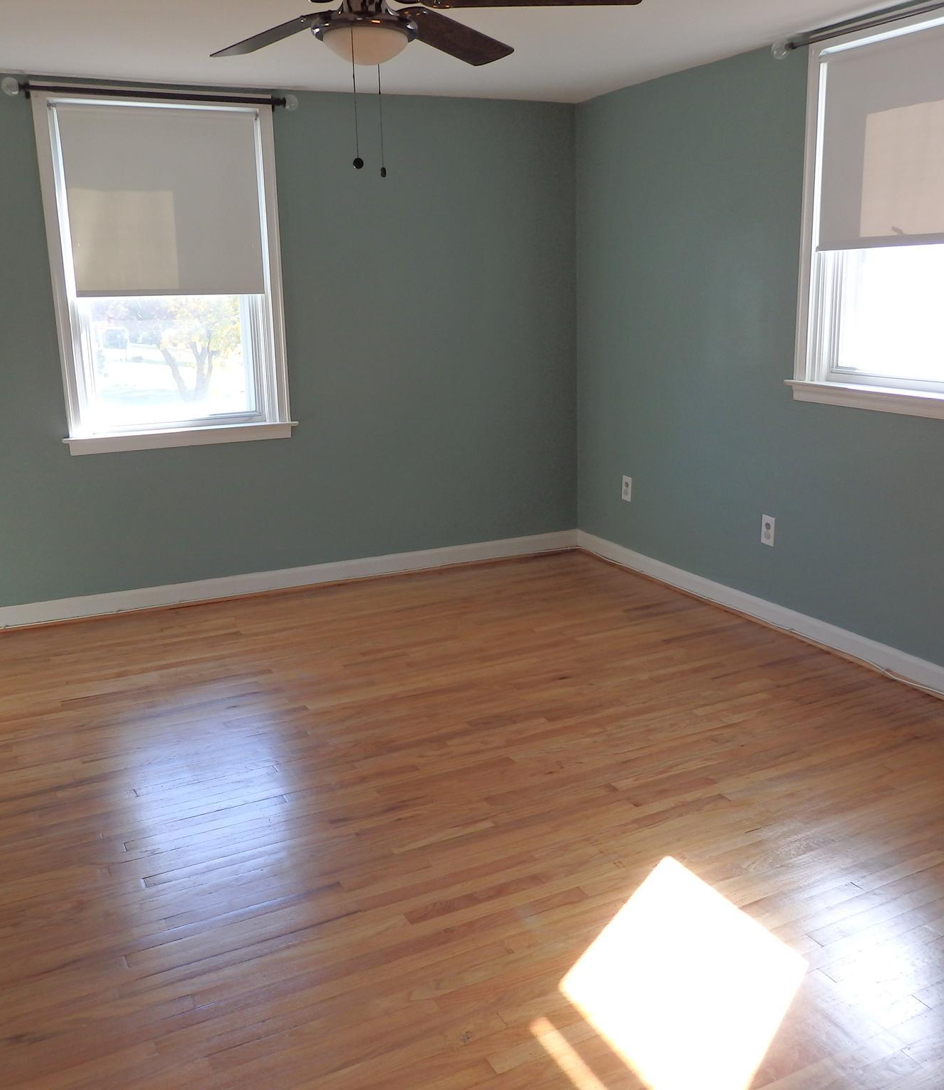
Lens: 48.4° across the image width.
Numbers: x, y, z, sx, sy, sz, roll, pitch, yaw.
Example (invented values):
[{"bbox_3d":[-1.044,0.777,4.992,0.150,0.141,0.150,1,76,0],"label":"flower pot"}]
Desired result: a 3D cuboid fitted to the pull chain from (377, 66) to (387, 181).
[{"bbox_3d":[-0.233,-1.092,2.700,0.015,0.280,0.015,-8,15,-24],"label":"pull chain"}]

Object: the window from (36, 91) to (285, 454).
[{"bbox_3d":[-1.332,-1.197,4.647,1.004,1.526,0.120,-8,15,-24],"label":"window"}]

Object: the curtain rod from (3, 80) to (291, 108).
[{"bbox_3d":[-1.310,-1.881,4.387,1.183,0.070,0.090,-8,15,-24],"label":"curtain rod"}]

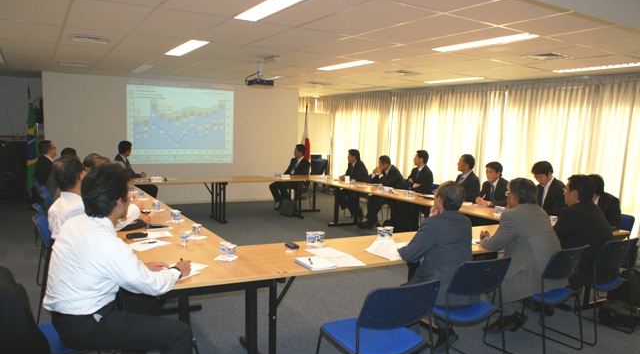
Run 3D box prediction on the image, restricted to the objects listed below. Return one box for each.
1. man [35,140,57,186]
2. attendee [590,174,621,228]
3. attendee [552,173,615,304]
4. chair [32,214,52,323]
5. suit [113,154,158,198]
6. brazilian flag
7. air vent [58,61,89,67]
[{"bbox_3d":[-3.813,0.147,7.061,0.786,1.346,0.511,-2,7,-36],"label":"man"},{"bbox_3d":[3.248,0.620,5.554,0.766,1.287,0.530,-1,6,-28],"label":"attendee"},{"bbox_3d":[2.206,0.643,4.271,0.540,1.310,0.760,-2,7,-39],"label":"attendee"},{"bbox_3d":[-2.209,0.748,4.204,0.540,0.845,0.521,-1,7,-31],"label":"chair"},{"bbox_3d":[-3.065,0.143,7.984,0.750,1.020,0.550,0,6,-18],"label":"suit"},{"bbox_3d":[-5.007,-0.640,8.350,0.190,1.860,0.180,-1,6,-30],"label":"brazilian flag"},{"bbox_3d":[-3.793,-1.738,7.415,0.393,0.029,0.393,-1,7,-31],"label":"air vent"}]

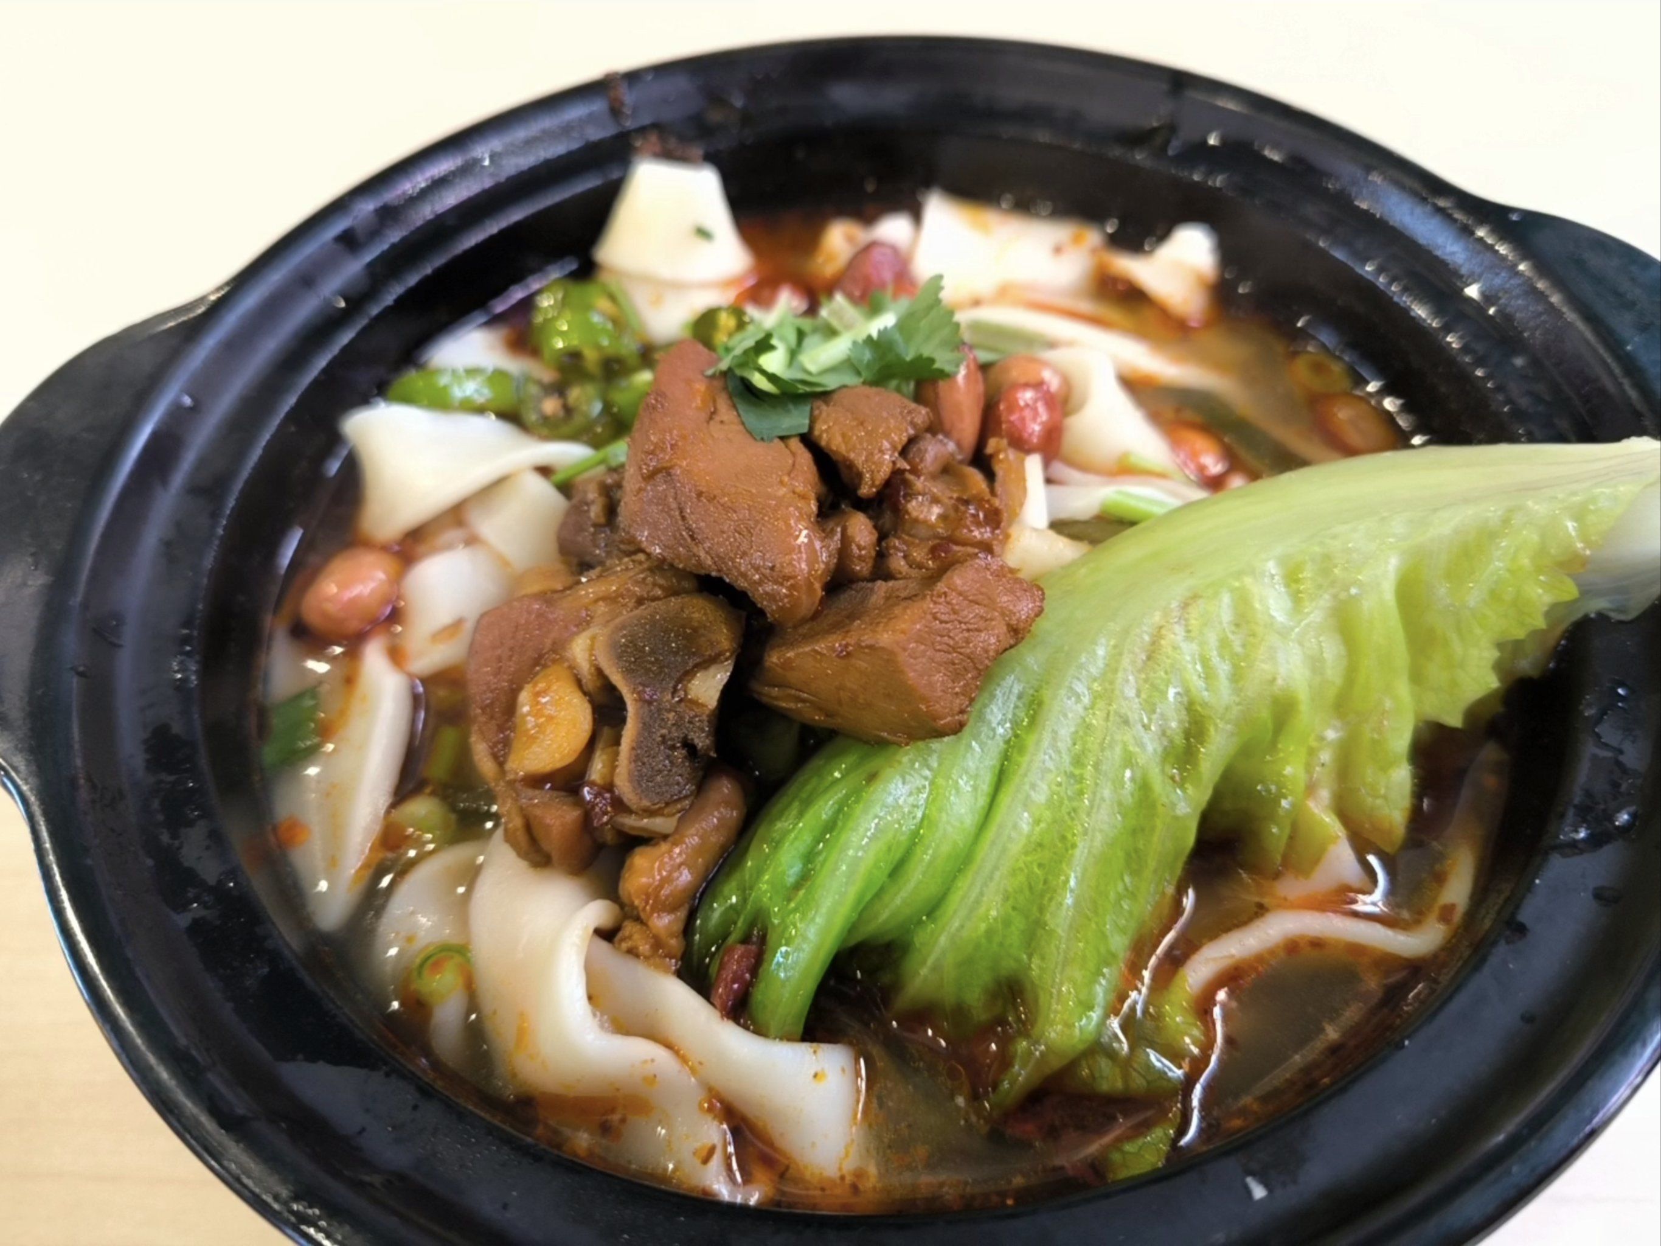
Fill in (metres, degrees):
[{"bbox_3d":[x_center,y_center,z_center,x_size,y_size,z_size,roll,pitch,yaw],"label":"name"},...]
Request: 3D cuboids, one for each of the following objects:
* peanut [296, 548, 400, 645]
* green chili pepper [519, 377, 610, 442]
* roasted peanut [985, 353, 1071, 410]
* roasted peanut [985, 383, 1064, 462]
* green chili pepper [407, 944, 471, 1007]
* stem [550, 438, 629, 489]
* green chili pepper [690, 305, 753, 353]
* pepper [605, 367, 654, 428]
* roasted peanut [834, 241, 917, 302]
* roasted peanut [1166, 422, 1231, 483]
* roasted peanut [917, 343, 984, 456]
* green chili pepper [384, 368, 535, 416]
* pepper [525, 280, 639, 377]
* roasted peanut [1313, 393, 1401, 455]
[{"bbox_3d":[-0.077,-0.005,0.178,0.017,0.011,0.011,-35,60,-20],"label":"peanut"},{"bbox_3d":[-0.046,-0.037,0.192,0.015,0.006,0.013,-8,55,-3],"label":"green chili pepper"},{"bbox_3d":[0.034,-0.041,0.191,0.016,0.011,0.011,-4,54,1],"label":"roasted peanut"},{"bbox_3d":[0.032,-0.033,0.181,0.011,0.011,0.015,-2,55,3],"label":"roasted peanut"},{"bbox_3d":[-0.049,0.044,0.137,0.008,0.004,0.008,-11,55,-5],"label":"green chili pepper"},{"bbox_3d":[-0.040,-0.027,0.186,0.019,0.003,0.003,-34,59,-19],"label":"stem"},{"bbox_3d":[-0.020,-0.054,0.205,0.011,0.009,0.011,-5,54,1],"label":"green chili pepper"},{"bbox_3d":[-0.035,-0.040,0.194,0.015,0.010,0.012,7,55,8],"label":"pepper"},{"bbox_3d":[0.009,-0.067,0.213,0.011,0.011,0.016,33,63,24],"label":"roasted peanut"},{"bbox_3d":[0.060,-0.027,0.180,0.009,0.009,0.015,-25,57,-14],"label":"roasted peanut"},{"bbox_3d":[0.020,-0.036,0.181,0.011,0.018,0.010,3,22,6],"label":"roasted peanut"},{"bbox_3d":[-0.066,-0.041,0.196,0.026,0.009,0.011,2,55,5],"label":"green chili pepper"},{"bbox_3d":[-0.044,-0.053,0.200,0.019,0.013,0.017,-11,55,-5],"label":"pepper"},{"bbox_3d":[0.088,-0.033,0.185,0.010,0.009,0.016,-32,59,-18],"label":"roasted peanut"}]

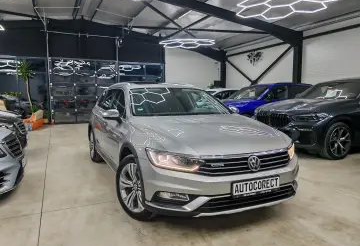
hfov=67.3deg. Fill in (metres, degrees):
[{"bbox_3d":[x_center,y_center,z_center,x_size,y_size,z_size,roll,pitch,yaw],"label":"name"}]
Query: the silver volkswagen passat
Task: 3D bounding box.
[{"bbox_3d":[-0.332,0.093,4.465,1.900,1.510,4.780,-2,6,-25],"label":"silver volkswagen passat"}]

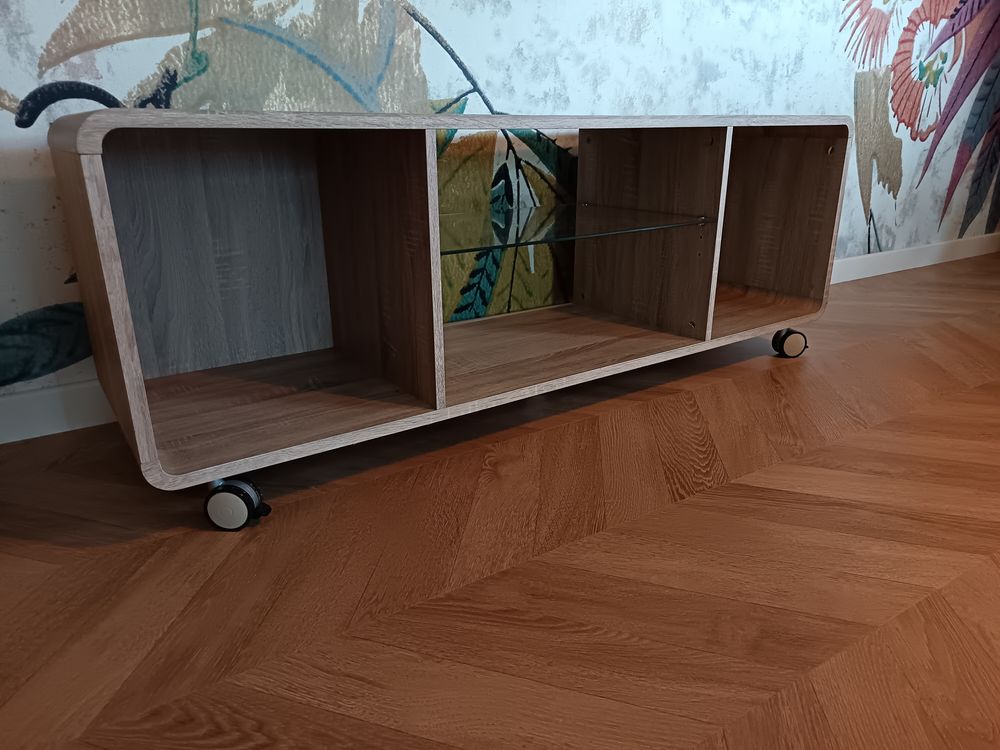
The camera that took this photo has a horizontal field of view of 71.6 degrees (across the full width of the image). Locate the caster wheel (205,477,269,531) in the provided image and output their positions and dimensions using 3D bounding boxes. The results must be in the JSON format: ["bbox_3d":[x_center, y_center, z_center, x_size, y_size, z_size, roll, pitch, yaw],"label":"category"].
[{"bbox_3d":[-0.339,0.166,0.907,0.078,0.066,0.043,2,20,7],"label":"caster wheel"}]

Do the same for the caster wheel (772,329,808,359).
[{"bbox_3d":[0.666,-0.076,1.577,0.078,0.066,0.043,-4,20,-11],"label":"caster wheel"}]

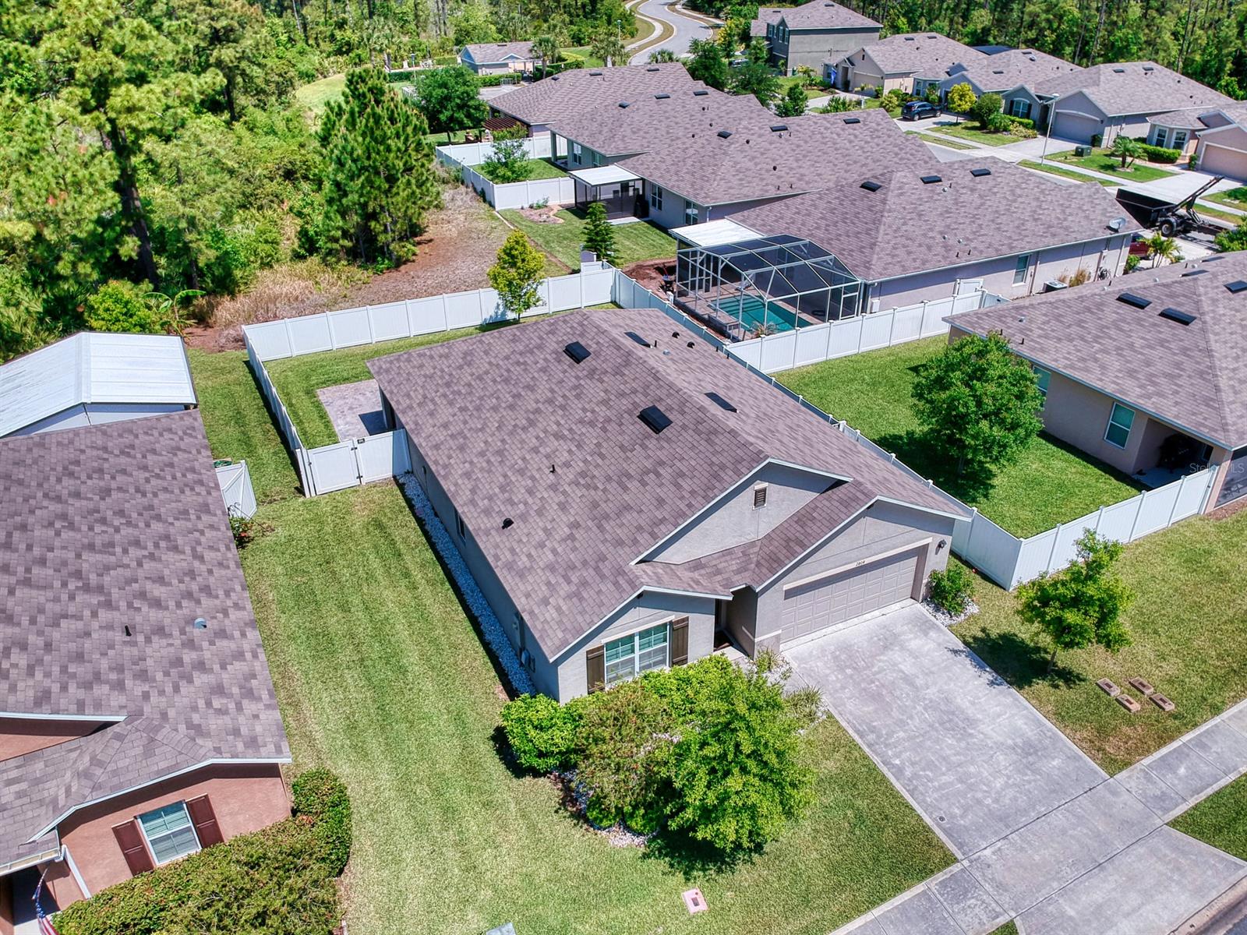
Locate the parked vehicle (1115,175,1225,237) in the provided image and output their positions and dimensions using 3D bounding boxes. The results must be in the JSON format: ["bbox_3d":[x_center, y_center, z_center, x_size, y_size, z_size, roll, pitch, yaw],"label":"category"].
[{"bbox_3d":[34.705,-17.579,58.479,2.400,4.200,7.900,-14,34,-22],"label":"parked vehicle"}]

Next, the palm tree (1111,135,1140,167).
[{"bbox_3d":[41.612,-25.999,74.202,2.600,2.500,2.500,-14,34,-22],"label":"palm tree"}]

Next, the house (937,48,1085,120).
[{"bbox_3d":[46.268,-47.592,109.377,20.300,5.850,14.600,-14,32,-22],"label":"house"}]

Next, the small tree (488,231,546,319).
[{"bbox_3d":[-5.169,-9.339,44.616,2.900,4.600,2.800,0,31,0],"label":"small tree"}]

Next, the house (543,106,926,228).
[{"bbox_3d":[10.444,-21.925,64.964,21.550,6.050,14.150,-14,32,-22],"label":"house"}]

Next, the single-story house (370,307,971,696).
[{"bbox_3d":[-0.118,-1.610,29.872,12.750,5.780,19.150,-14,32,-22],"label":"single-story house"}]

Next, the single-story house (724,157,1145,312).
[{"bbox_3d":[17.719,-14.345,51.542,19.600,5.900,13.100,-14,34,-22],"label":"single-story house"}]

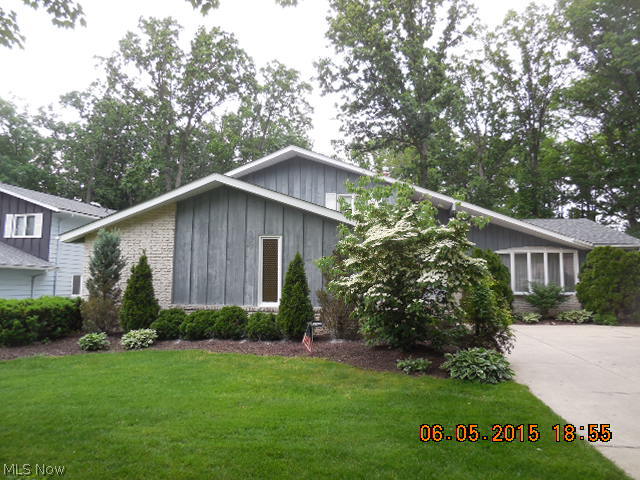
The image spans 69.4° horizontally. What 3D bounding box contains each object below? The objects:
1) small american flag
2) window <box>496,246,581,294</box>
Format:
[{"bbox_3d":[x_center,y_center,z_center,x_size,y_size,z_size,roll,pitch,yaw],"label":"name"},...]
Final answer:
[{"bbox_3d":[-0.212,1.656,7.850,0.160,0.500,0.100,1,-6,0],"label":"small american flag"},{"bbox_3d":[7.028,0.983,14.900,2.500,1.520,0.350,-1,-6,11],"label":"window"}]

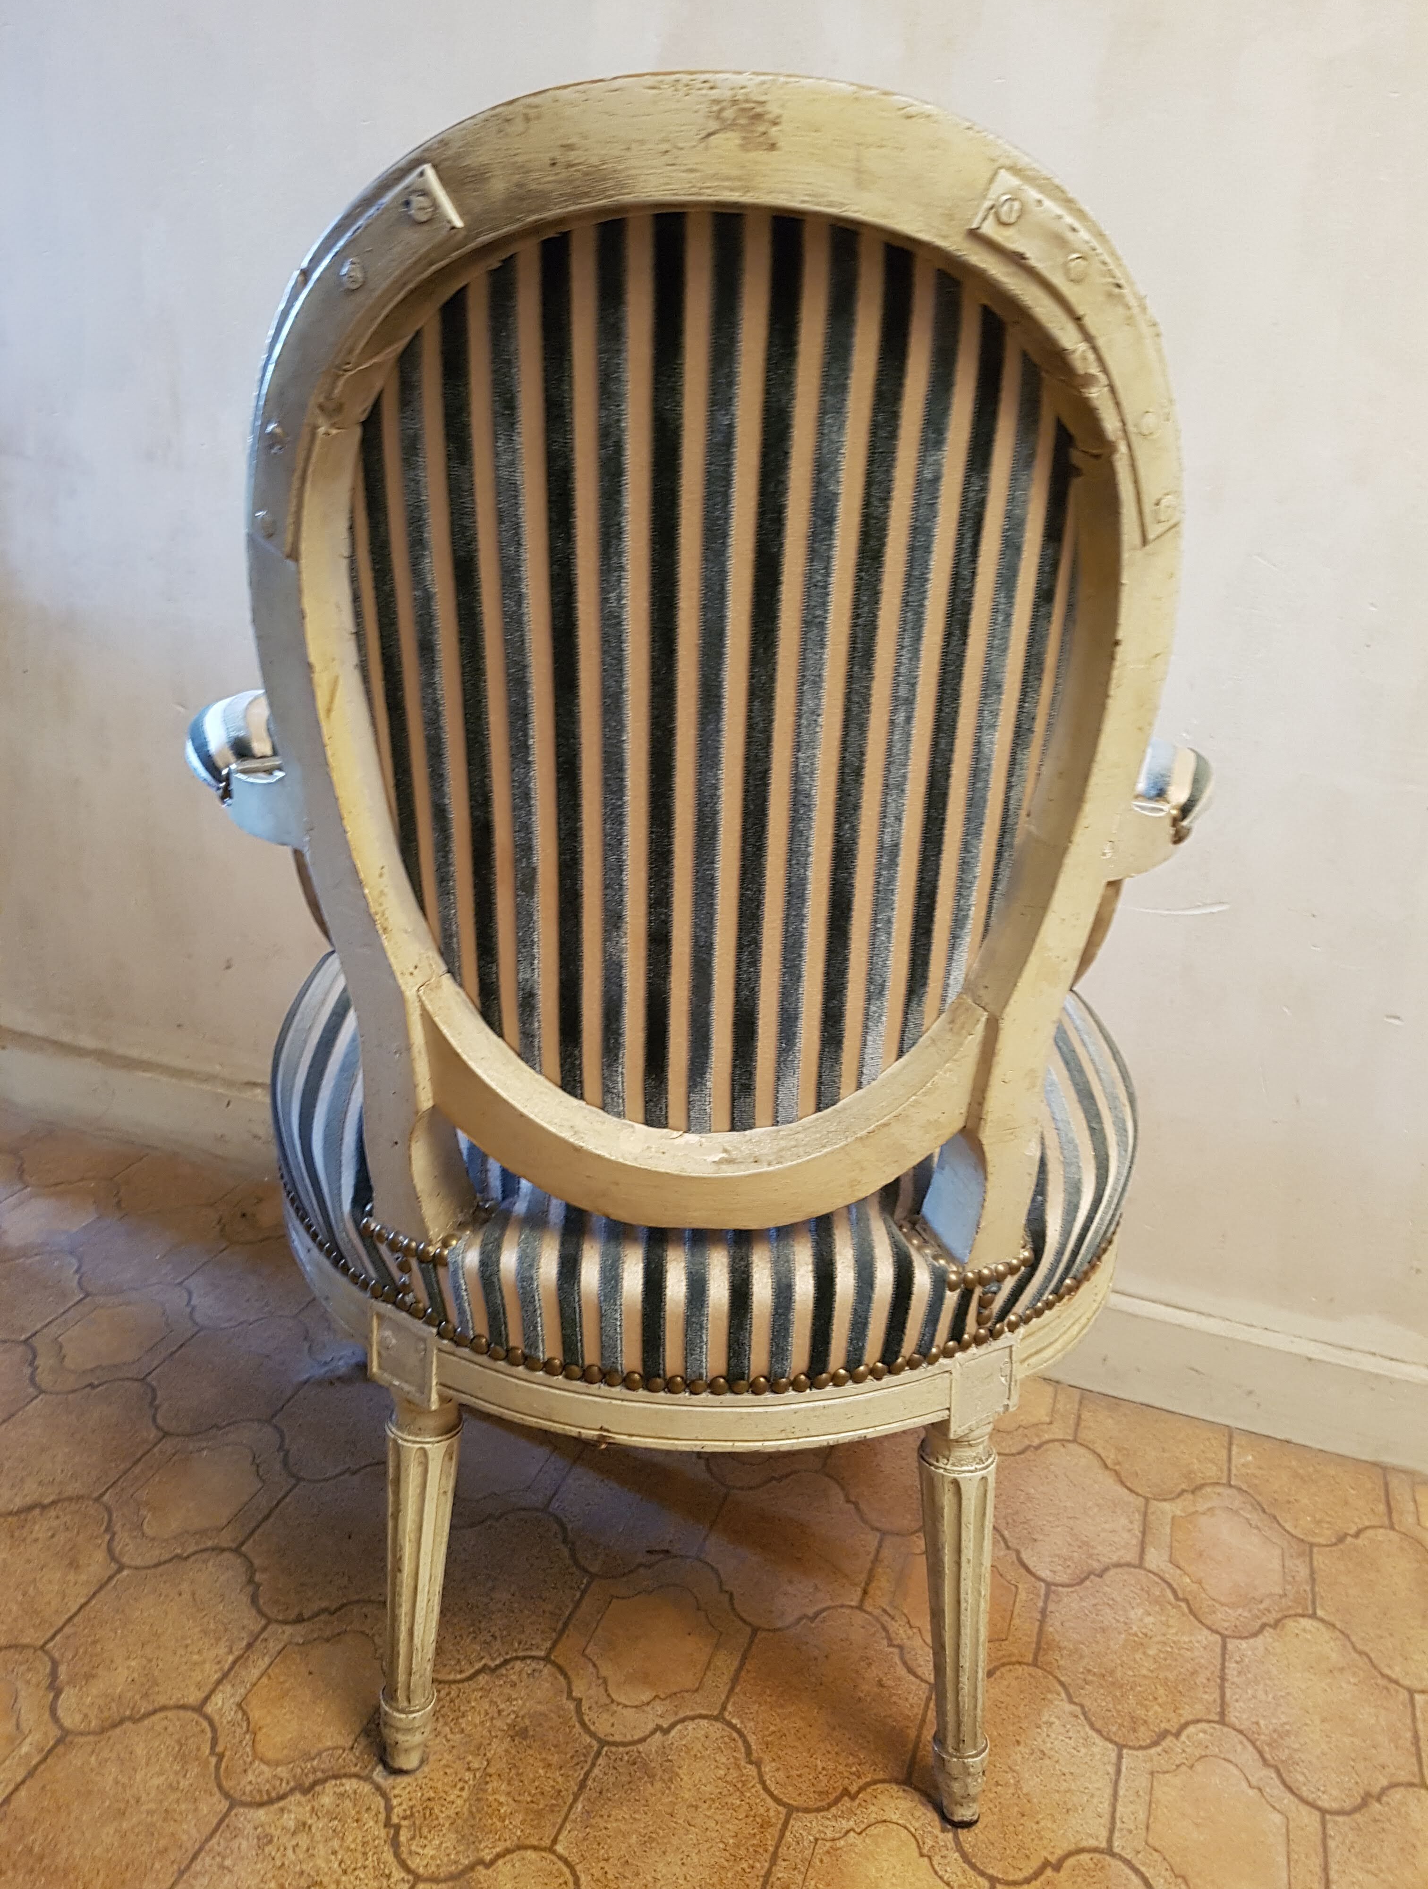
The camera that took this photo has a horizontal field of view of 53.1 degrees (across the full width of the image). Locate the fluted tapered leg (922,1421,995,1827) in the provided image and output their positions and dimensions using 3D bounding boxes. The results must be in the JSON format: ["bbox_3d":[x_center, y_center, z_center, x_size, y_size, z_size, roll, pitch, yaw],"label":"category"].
[{"bbox_3d":[0.158,0.436,0.918,0.047,0.288,0.047,-1,14,10],"label":"fluted tapered leg"}]

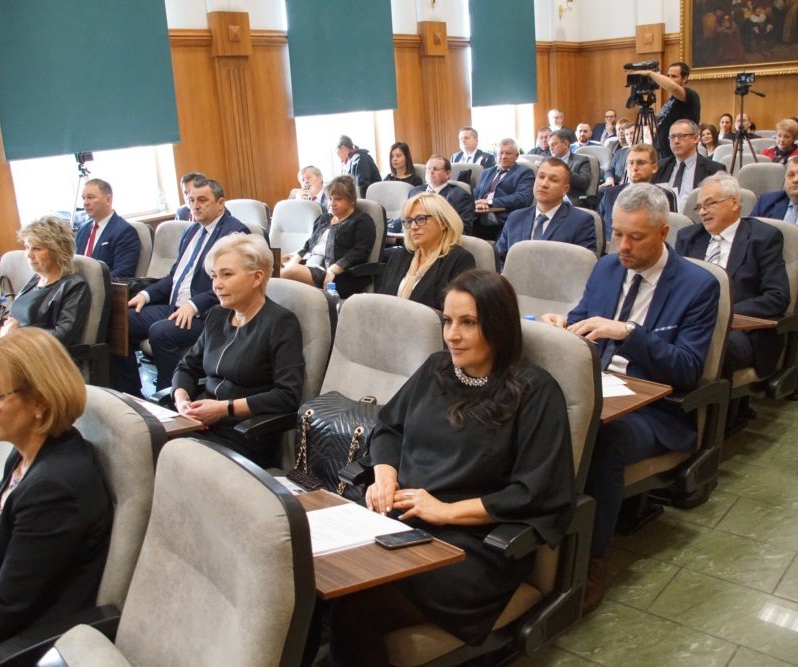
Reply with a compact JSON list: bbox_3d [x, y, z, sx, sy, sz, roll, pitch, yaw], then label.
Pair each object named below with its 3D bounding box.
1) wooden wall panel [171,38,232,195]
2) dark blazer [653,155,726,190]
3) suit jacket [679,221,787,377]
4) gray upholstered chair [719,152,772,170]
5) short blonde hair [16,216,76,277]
[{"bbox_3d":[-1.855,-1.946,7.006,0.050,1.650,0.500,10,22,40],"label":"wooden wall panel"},{"bbox_3d":[1.981,-0.915,5.300,0.540,0.660,0.460,10,22,39],"label":"dark blazer"},{"bbox_3d":[1.388,-0.134,3.124,0.520,0.630,0.420,12,23,44],"label":"suit jacket"},{"bbox_3d":[2.808,-1.033,6.298,0.540,0.920,0.600,10,22,39],"label":"gray upholstered chair"},{"bbox_3d":[-1.712,-0.425,3.664,0.240,0.270,0.260,7,18,33],"label":"short blonde hair"}]

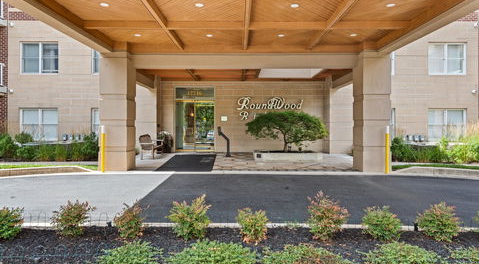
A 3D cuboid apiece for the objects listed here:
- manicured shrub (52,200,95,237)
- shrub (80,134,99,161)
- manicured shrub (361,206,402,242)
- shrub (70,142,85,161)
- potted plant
[{"bbox_3d":[-1.704,0.888,3.280,0.463,0.362,0.449,0,0,1],"label":"manicured shrub"},{"bbox_3d":[-5.252,0.513,11.300,0.740,0.970,0.750,0,0,1],"label":"shrub"},{"bbox_3d":[1.400,0.912,3.150,0.406,0.348,0.394,0,0,1],"label":"manicured shrub"},{"bbox_3d":[-5.425,0.653,10.700,0.470,0.600,0.470,0,1,0],"label":"shrub"},{"bbox_3d":[1.683,0.165,11.200,2.850,1.750,2.400,0,1,0],"label":"potted plant"}]

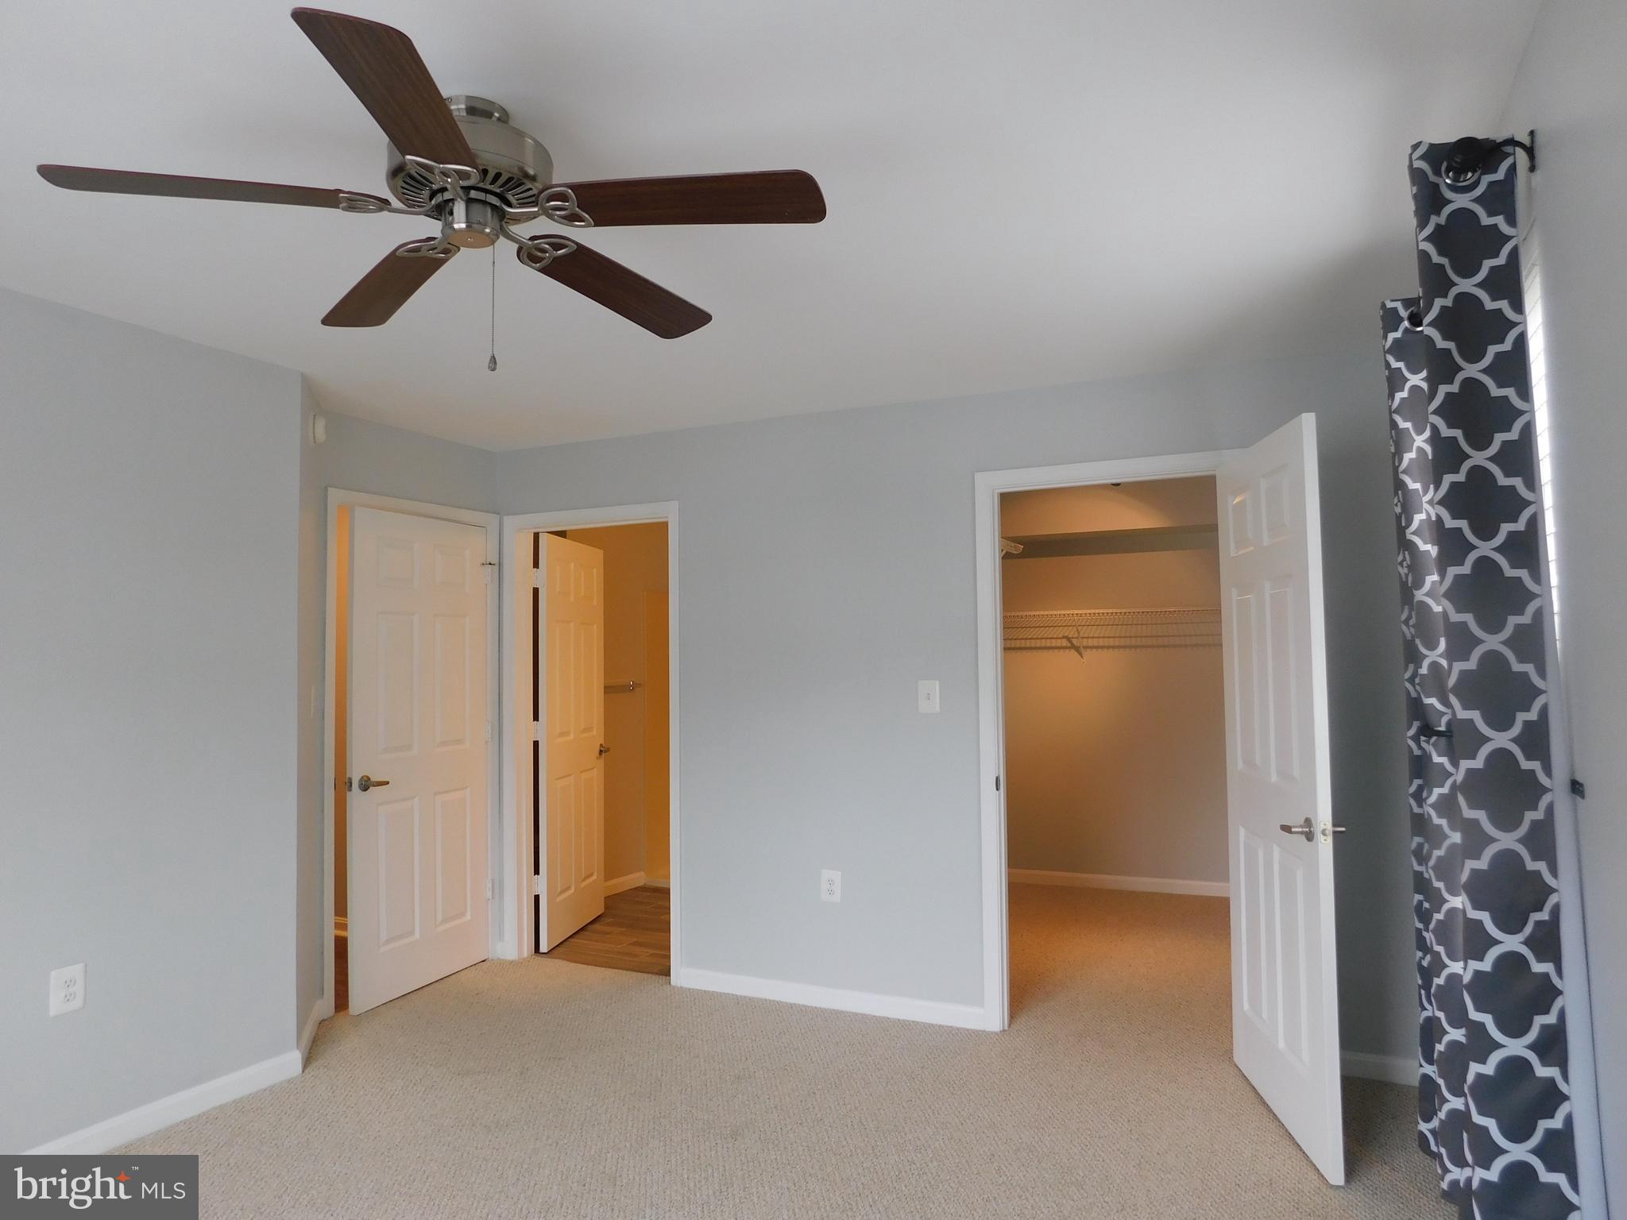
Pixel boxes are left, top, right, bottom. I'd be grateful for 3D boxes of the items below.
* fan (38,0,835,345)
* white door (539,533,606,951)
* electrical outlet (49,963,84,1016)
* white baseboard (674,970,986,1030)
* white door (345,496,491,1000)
[{"bbox_3d":[-0.599,-0.796,2.024,1.269,0.252,1.245,-2,-3,26],"label":"fan"},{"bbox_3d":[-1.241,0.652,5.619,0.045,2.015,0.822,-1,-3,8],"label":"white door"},{"bbox_3d":[-2.099,1.073,3.049,0.009,0.122,0.084,-2,-3,26],"label":"electrical outlet"},{"bbox_3d":[0.031,1.553,4.323,1.343,0.080,0.015,-2,-3,26],"label":"white baseboard"},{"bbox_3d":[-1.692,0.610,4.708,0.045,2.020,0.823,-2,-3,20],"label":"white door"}]

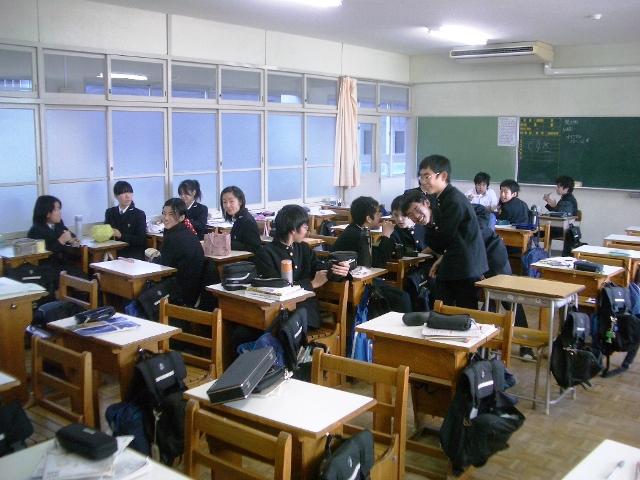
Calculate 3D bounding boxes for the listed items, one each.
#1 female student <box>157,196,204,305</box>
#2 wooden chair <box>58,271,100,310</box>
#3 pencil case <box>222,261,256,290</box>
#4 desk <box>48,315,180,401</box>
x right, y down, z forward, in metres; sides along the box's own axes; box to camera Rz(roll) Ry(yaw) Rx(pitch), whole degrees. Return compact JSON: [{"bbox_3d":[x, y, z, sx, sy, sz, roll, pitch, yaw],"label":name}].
[{"bbox_3d":[-1.080,0.334,4.830,0.620,1.260,0.470,4,10,17],"label":"female student"},{"bbox_3d":[-1.746,0.651,4.301,0.450,0.768,0.430,7,12,39],"label":"wooden chair"},{"bbox_3d":[-0.524,0.237,4.184,0.185,0.144,0.140,1,9,6],"label":"pencil case"},{"bbox_3d":[-1.042,0.814,3.349,0.630,0.739,0.352,7,12,37],"label":"desk"}]

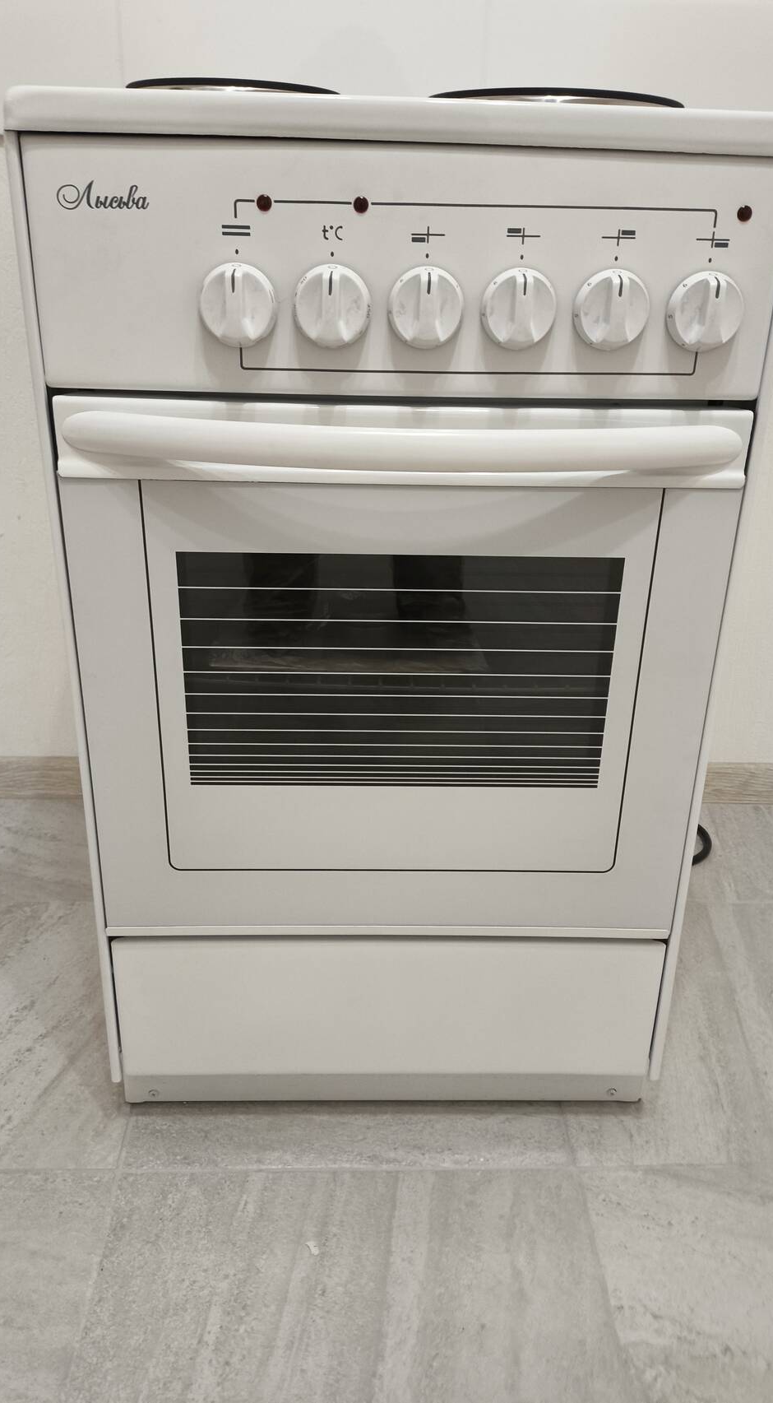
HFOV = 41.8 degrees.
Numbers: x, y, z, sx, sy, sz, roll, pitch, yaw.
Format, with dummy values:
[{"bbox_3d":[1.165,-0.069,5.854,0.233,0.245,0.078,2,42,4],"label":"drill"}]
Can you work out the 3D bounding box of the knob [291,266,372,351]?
[{"bbox_3d":[-0.035,-0.252,0.647,0.050,0.050,0.023,1,24,-2],"label":"knob"}]

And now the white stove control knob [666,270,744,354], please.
[{"bbox_3d":[0.208,-0.251,0.654,0.050,0.050,0.023,1,24,-2],"label":"white stove control knob"}]

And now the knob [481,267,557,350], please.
[{"bbox_3d":[0.086,-0.251,0.650,0.050,0.050,0.023,1,24,-2],"label":"knob"}]

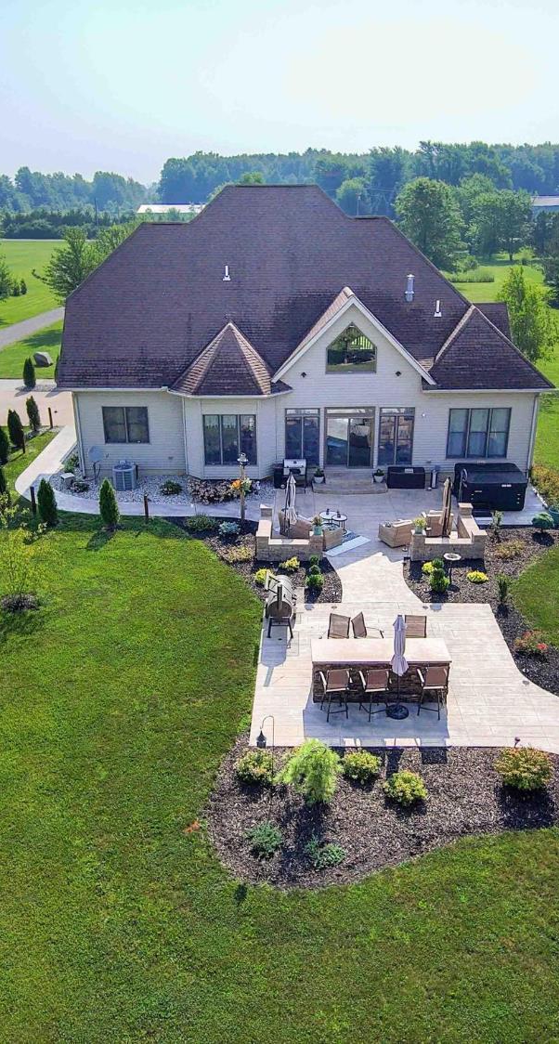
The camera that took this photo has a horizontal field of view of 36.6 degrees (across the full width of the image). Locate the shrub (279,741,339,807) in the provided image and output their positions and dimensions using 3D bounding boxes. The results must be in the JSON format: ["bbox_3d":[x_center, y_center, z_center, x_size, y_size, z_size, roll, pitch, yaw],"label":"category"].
[{"bbox_3d":[0.497,4.350,14.826,1.050,1.060,1.050,0,21,1],"label":"shrub"}]

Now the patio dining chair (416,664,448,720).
[{"bbox_3d":[3.072,3.305,17.110,0.620,1.220,0.650,-2,21,-5],"label":"patio dining chair"}]

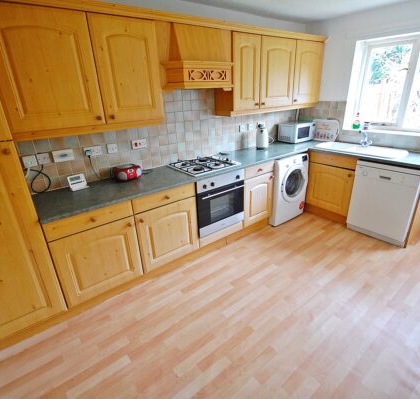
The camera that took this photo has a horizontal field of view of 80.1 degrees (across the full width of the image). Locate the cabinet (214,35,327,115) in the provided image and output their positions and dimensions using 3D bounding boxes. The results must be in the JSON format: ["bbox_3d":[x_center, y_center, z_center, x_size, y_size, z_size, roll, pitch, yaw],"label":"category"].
[{"bbox_3d":[0.773,-1.492,3.046,1.583,0.785,0.325,-18,27,-33],"label":"cabinet"}]

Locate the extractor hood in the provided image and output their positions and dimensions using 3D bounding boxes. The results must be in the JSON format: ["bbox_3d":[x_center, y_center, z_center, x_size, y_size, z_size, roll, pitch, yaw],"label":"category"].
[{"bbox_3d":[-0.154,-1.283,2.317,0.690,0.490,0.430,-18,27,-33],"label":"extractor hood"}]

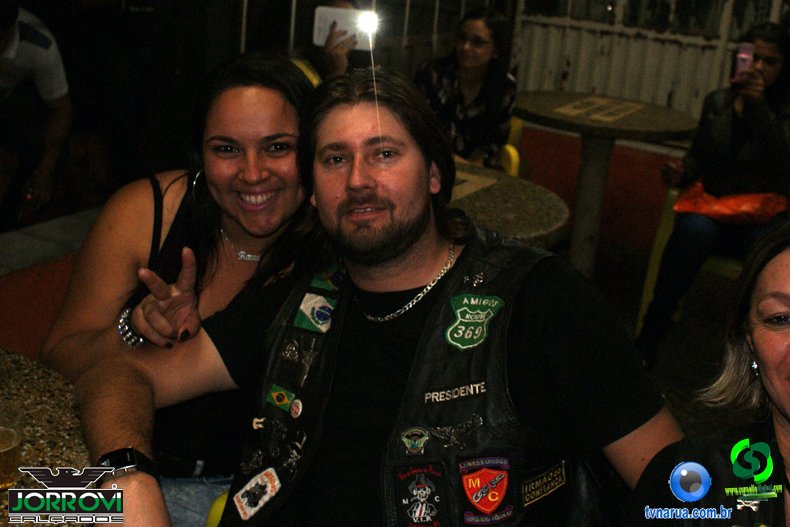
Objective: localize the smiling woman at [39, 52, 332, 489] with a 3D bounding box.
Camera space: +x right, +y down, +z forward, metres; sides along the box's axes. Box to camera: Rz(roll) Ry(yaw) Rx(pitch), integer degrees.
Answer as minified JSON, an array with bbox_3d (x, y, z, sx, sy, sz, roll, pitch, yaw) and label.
[{"bbox_3d":[-0.270,0.354,1.384,0.530,1.280,0.680,4,20,-5],"label":"smiling woman"}]

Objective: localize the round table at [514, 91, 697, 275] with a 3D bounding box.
[{"bbox_3d":[0.961,-0.380,4.548,0.900,0.760,0.900,5,20,0],"label":"round table"}]

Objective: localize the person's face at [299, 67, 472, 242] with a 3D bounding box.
[{"bbox_3d":[-0.013,-0.128,1.190,0.205,0.250,0.210,-3,8,10],"label":"person's face"}]

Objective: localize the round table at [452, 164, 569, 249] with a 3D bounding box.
[{"bbox_3d":[0.034,0.147,2.868,0.900,0.760,0.900,5,20,-2],"label":"round table"}]

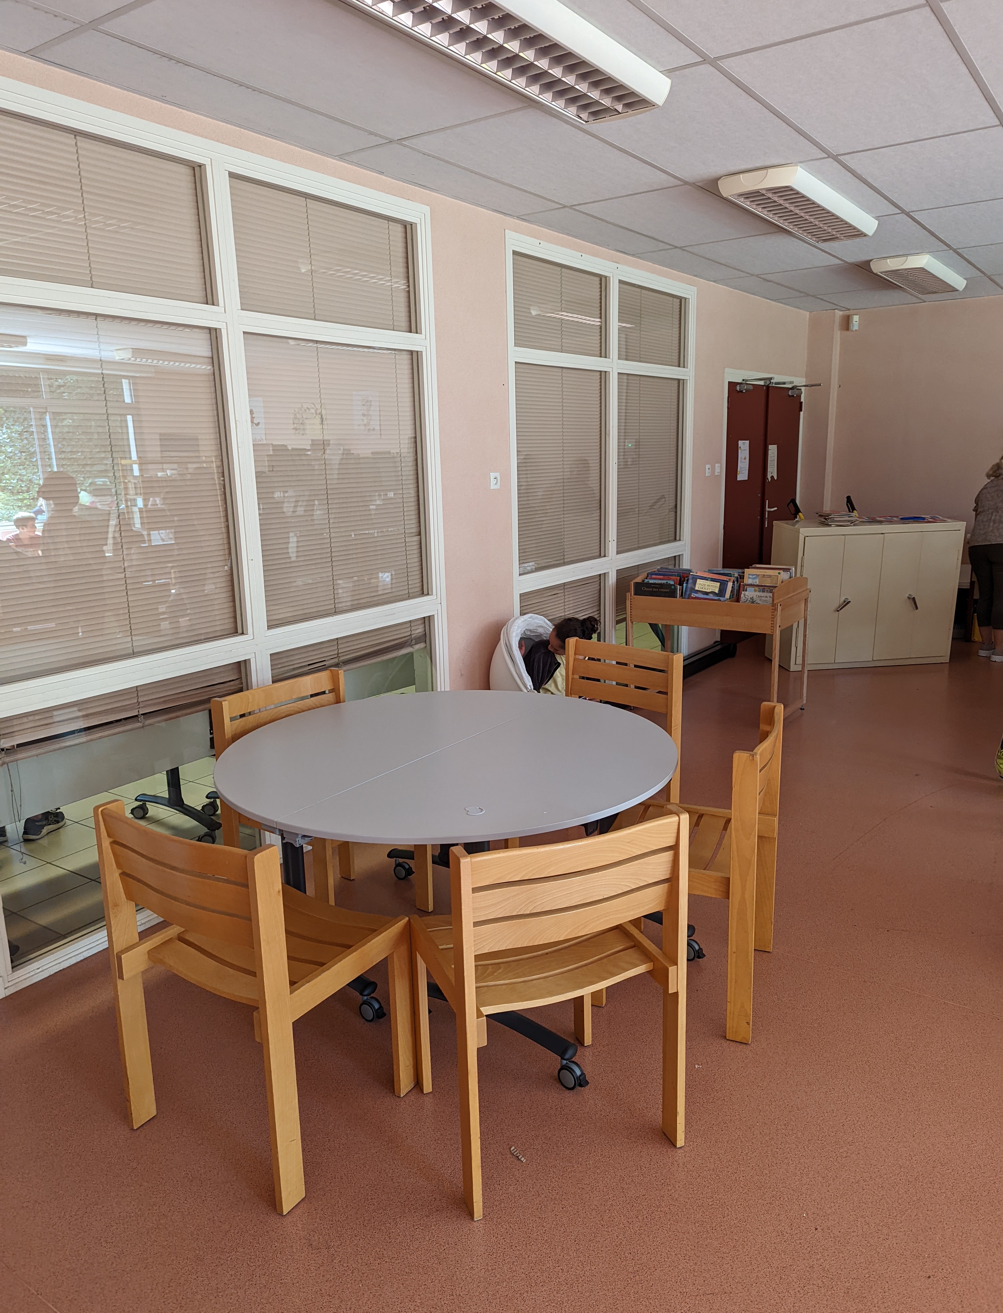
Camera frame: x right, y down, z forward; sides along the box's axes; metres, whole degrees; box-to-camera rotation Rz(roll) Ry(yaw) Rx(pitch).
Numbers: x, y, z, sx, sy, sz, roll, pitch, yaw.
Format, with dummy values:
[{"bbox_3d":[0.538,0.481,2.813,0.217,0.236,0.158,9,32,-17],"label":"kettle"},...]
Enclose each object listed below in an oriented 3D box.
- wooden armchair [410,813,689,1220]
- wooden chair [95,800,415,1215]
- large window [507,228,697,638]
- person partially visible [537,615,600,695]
[{"bbox_3d":[0.082,0.715,2.172,0.516,0.822,0.485,-6,14,-21],"label":"wooden armchair"},{"bbox_3d":[-0.575,0.723,2.218,0.520,0.825,0.485,6,15,31],"label":"wooden chair"},{"bbox_3d":[0.669,-0.986,5.568,0.080,2.560,2.170,8,16,35],"label":"large window"},{"bbox_3d":[0.354,0.210,4.596,0.450,0.750,0.360,-3,13,-5],"label":"person partially visible"}]

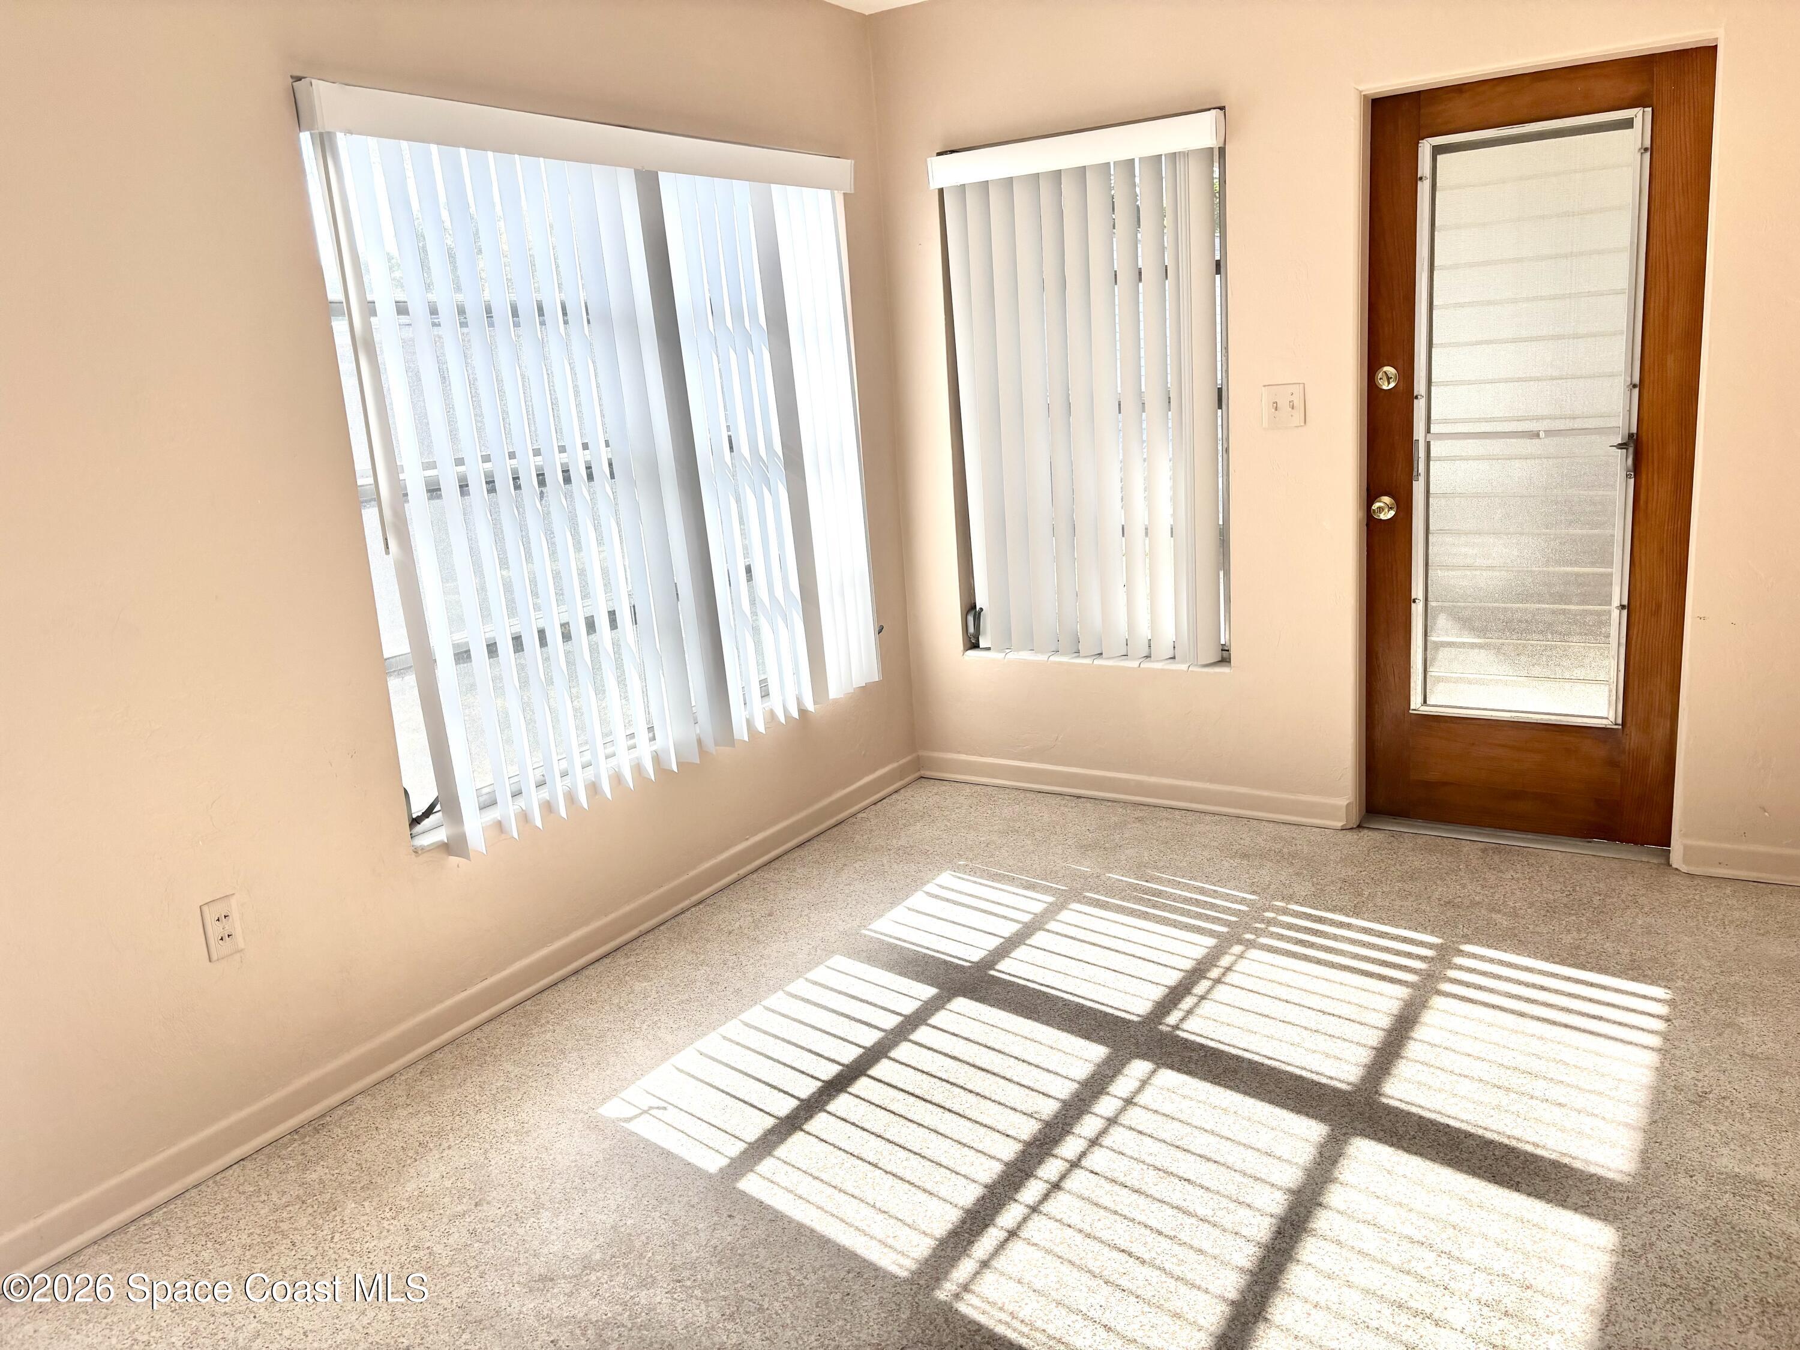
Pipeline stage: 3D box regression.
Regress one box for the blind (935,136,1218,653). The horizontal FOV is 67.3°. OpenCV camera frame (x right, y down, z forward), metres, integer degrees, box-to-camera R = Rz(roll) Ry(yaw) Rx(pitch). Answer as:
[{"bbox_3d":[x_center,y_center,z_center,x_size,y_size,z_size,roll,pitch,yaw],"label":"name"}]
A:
[{"bbox_3d":[0.560,-0.818,4.149,0.928,1.575,0.100,4,15,32],"label":"blind"}]

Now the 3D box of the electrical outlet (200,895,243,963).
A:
[{"bbox_3d":[-1.306,0.488,2.606,0.010,0.115,0.071,4,15,32],"label":"electrical outlet"}]

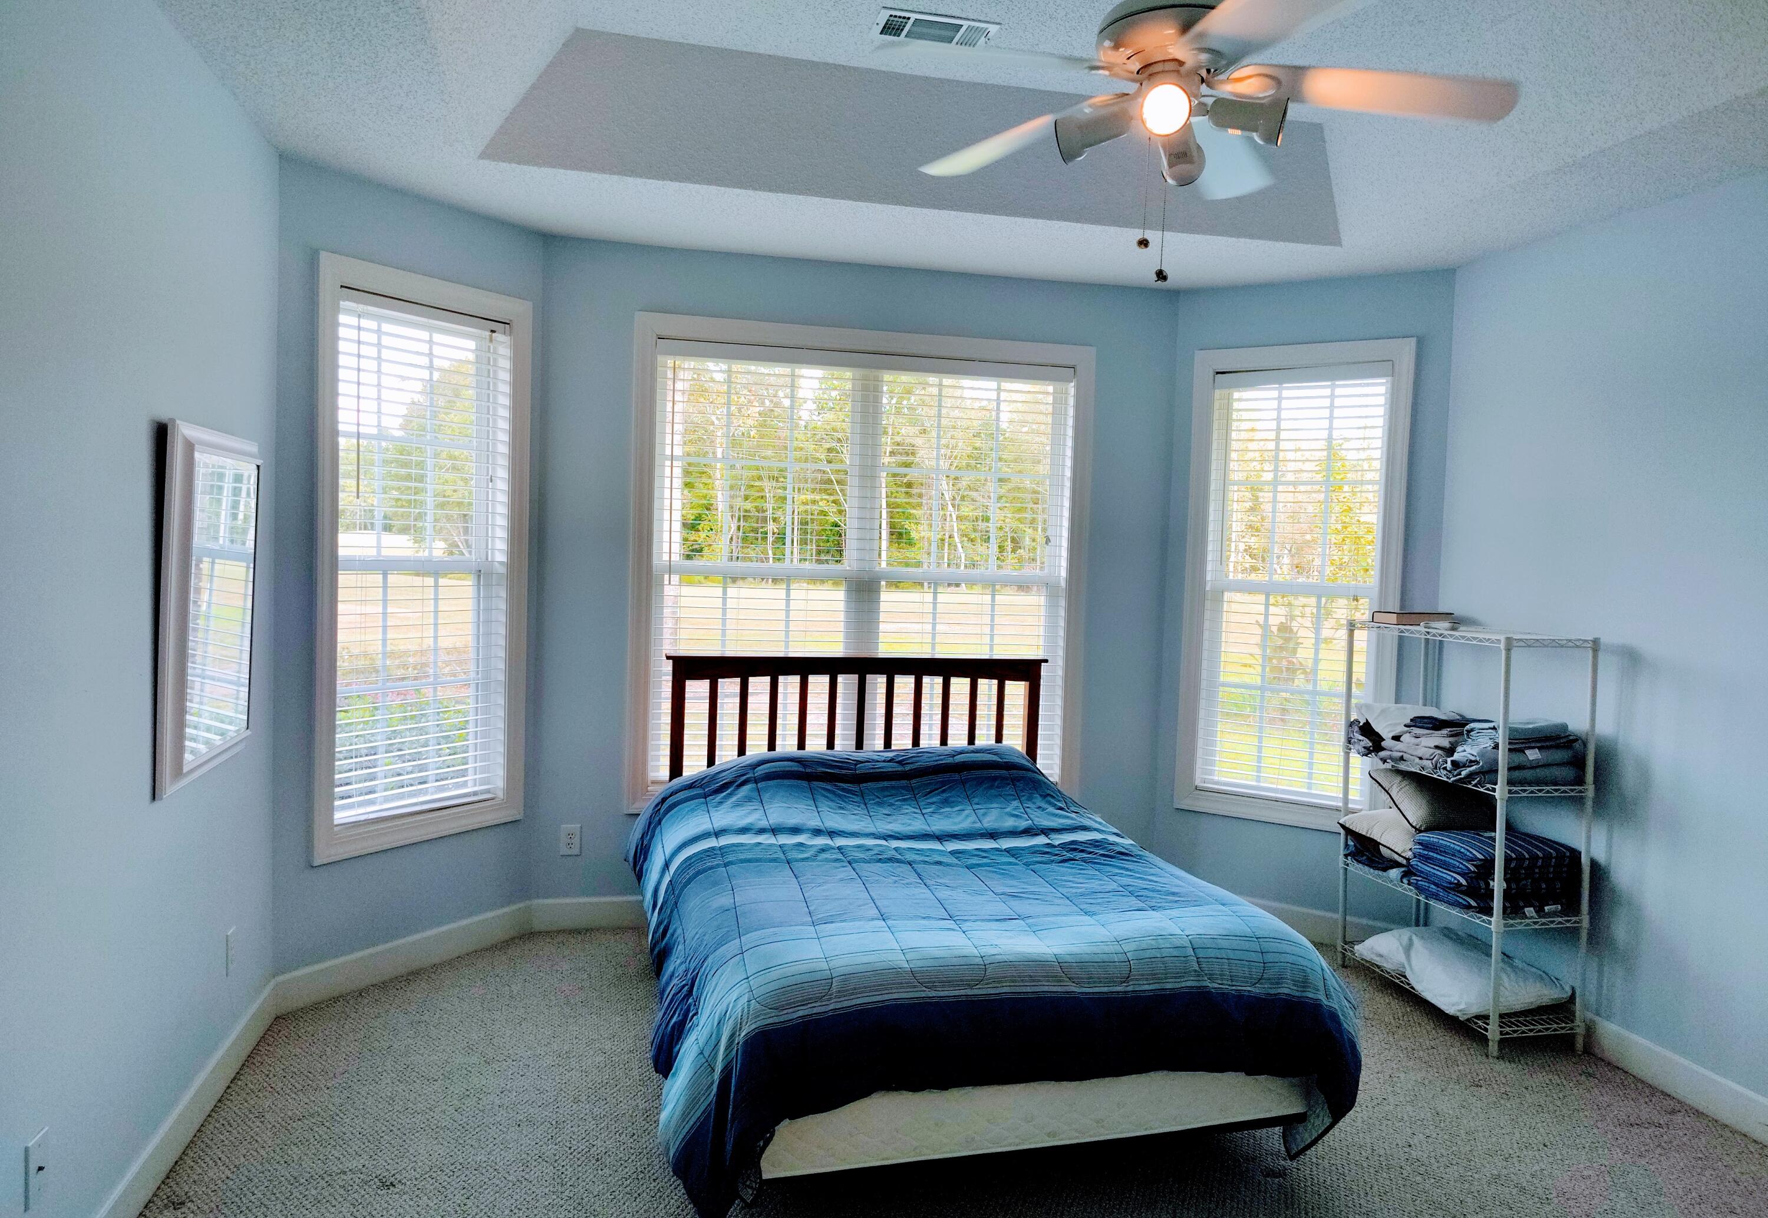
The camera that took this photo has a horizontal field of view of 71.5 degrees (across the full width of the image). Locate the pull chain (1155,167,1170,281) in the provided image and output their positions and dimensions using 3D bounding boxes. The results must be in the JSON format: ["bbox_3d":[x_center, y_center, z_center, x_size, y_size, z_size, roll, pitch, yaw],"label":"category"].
[{"bbox_3d":[0.594,-0.830,2.626,0.024,0.266,0.024,1,3,-14],"label":"pull chain"}]

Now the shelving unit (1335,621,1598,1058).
[{"bbox_3d":[2.040,0.743,4.390,0.352,1.360,0.920,1,3,-12],"label":"shelving unit"}]

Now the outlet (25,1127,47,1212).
[{"bbox_3d":[-1.562,1.034,2.264,0.009,0.124,0.080,1,3,-14],"label":"outlet"}]

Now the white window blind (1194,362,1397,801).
[{"bbox_3d":[1.759,-0.099,5.274,0.720,1.817,0.060,3,3,31],"label":"white window blind"}]

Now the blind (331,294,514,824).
[{"bbox_3d":[-1.668,-0.165,4.455,0.060,1.817,0.720,3,3,31],"label":"blind"}]

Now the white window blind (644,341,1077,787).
[{"bbox_3d":[-0.073,-0.152,5.239,1.790,1.817,0.060,1,3,-14],"label":"white window blind"}]

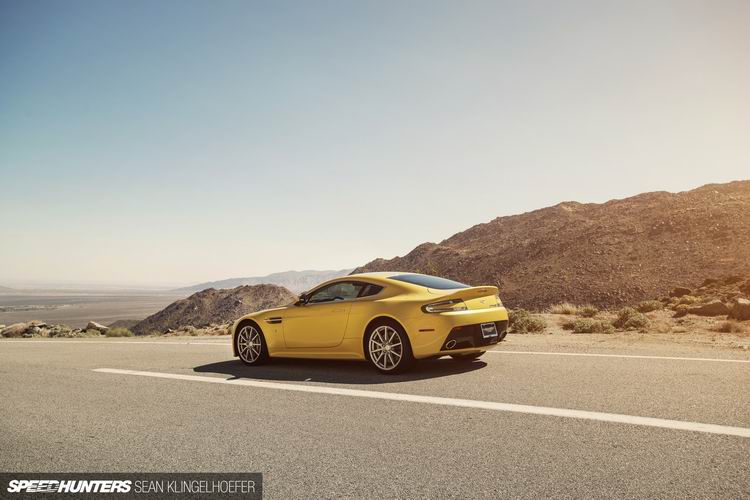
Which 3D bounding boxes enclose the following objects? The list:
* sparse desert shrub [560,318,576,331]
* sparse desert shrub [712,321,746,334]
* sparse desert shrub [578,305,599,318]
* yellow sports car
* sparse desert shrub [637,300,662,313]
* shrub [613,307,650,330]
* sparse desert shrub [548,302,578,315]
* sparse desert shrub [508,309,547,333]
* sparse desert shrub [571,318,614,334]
[{"bbox_3d":[3.975,1.530,13.693,0.369,0.236,0.366,-2,-3,16],"label":"sparse desert shrub"},{"bbox_3d":[6.080,1.329,11.432,0.581,0.229,0.459,-3,-3,28],"label":"sparse desert shrub"},{"bbox_3d":[5.441,1.567,16.989,0.508,0.342,0.504,-3,-3,18],"label":"sparse desert shrub"},{"bbox_3d":[-0.201,0.955,9.291,4.385,1.250,1.920,-6,-5,42],"label":"yellow sports car"},{"bbox_3d":[7.103,1.462,17.248,0.670,0.297,0.597,-3,-3,22],"label":"sparse desert shrub"},{"bbox_3d":[5.103,1.363,13.262,0.752,0.454,0.667,-3,-3,21],"label":"shrub"},{"bbox_3d":[5.502,1.707,19.455,0.872,0.335,0.733,-2,-3,16],"label":"sparse desert shrub"},{"bbox_3d":[3.177,1.483,14.025,0.858,0.479,0.760,-2,-3,13],"label":"sparse desert shrub"},{"bbox_3d":[4.167,1.466,12.772,0.839,0.292,0.620,-3,-3,18],"label":"sparse desert shrub"}]

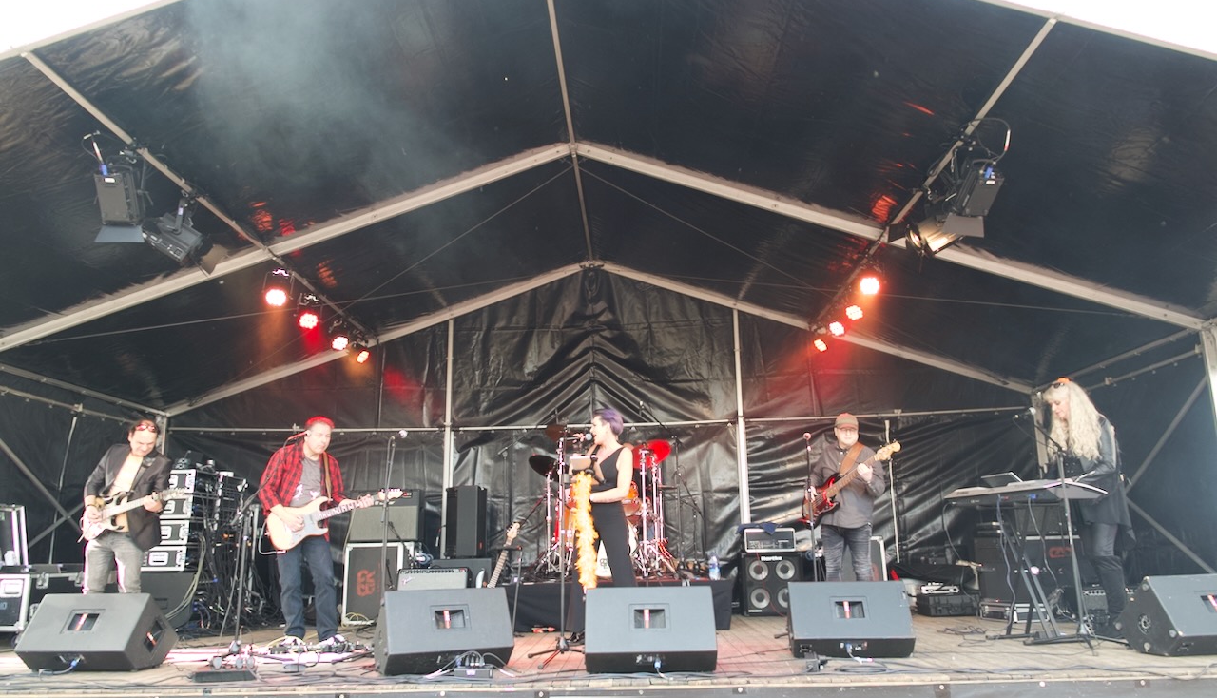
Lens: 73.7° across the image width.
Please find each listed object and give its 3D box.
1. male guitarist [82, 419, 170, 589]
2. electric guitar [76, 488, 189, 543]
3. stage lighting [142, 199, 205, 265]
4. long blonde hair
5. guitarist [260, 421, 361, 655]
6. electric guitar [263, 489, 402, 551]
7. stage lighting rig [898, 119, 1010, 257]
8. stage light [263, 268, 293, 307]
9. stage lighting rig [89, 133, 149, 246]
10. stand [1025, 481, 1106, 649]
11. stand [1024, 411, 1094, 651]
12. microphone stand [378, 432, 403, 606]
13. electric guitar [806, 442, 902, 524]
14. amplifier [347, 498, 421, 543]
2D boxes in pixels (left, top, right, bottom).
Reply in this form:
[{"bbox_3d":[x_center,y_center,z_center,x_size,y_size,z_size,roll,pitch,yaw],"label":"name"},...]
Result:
[{"bbox_3d":[-3.889,1.444,6.512,0.720,1.780,0.550,8,-17,-33],"label":"male guitarist"},{"bbox_3d":[-3.448,1.180,5.892,0.980,0.330,0.080,-21,-25,13],"label":"electric guitar"},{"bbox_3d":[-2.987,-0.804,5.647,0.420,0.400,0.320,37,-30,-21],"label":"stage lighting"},{"bbox_3d":[3.383,0.522,5.898,0.340,0.580,0.320,3,-14,-16],"label":"long blonde hair"},{"bbox_3d":[-2.416,1.428,6.574,0.740,1.790,0.560,8,-16,-32],"label":"guitarist"},{"bbox_3d":[-1.945,1.160,5.790,0.990,0.330,0.080,-15,-20,-1],"label":"electric guitar"},{"bbox_3d":[2.277,-1.006,5.380,0.650,0.750,0.650,12,-19,-42],"label":"stage lighting rig"},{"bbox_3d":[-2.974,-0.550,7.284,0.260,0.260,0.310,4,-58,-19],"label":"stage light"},{"bbox_3d":[-3.064,-0.990,5.074,0.290,0.480,0.340,-7,-43,20],"label":"stage lighting rig"},{"bbox_3d":[3.143,1.599,5.864,0.580,0.930,0.500,4,-15,-20],"label":"stand"},{"bbox_3d":[2.936,1.128,5.270,0.580,1.520,0.580,-1,-14,1],"label":"stand"},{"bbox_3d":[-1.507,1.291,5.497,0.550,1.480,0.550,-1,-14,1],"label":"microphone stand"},{"bbox_3d":[1.973,1.085,6.592,1.080,0.340,0.100,-35,-29,-8],"label":"electric guitar"},{"bbox_3d":[-2.248,1.702,8.255,0.700,0.500,0.280,-1,-14,1],"label":"amplifier"}]

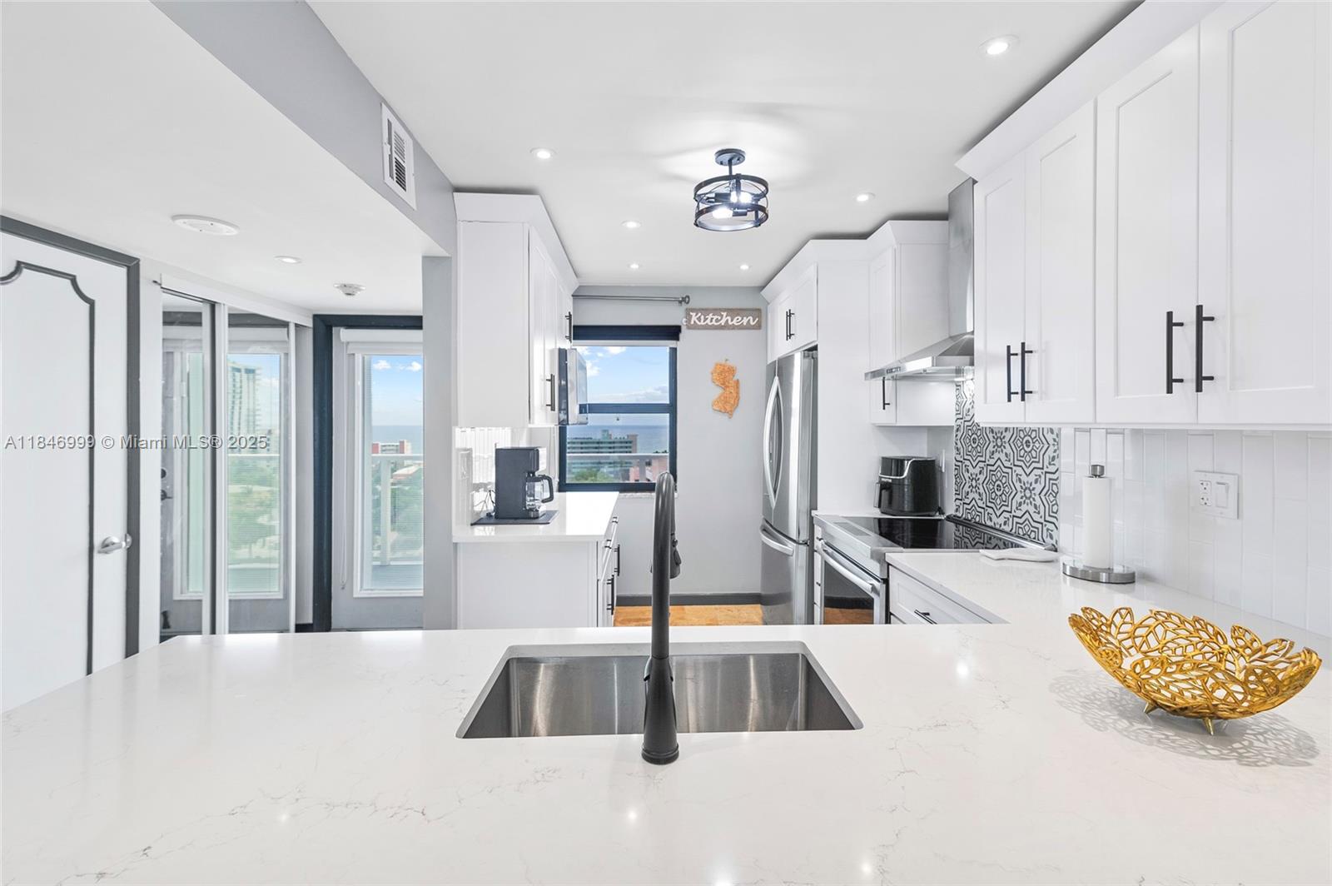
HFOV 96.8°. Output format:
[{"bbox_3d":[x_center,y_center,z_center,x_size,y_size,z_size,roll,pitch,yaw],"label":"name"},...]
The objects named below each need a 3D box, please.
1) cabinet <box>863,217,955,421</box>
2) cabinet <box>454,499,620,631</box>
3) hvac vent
[{"bbox_3d":[1.250,-0.594,3.050,0.350,1.000,0.290,0,1,-2],"label":"cabinet"},{"bbox_3d":[-0.612,0.823,3.265,0.650,0.914,1.510,0,1,-2],"label":"cabinet"},{"bbox_3d":[-0.900,-0.957,2.000,0.020,0.247,0.270,0,1,-2],"label":"hvac vent"}]

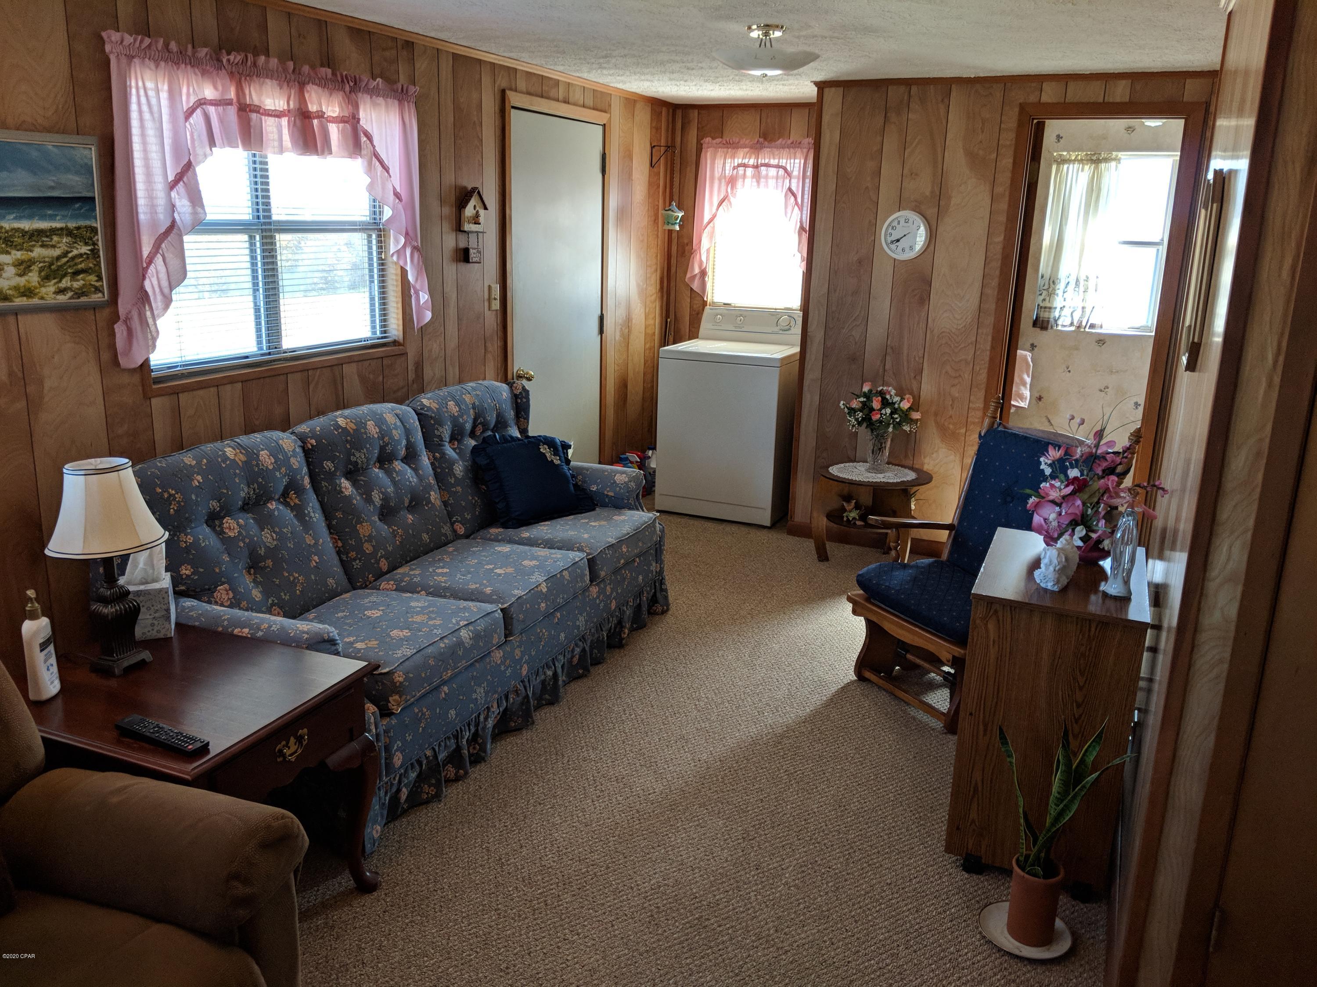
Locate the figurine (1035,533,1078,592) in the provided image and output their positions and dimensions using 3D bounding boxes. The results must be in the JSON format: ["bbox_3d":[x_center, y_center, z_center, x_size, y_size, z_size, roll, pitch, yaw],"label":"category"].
[{"bbox_3d":[0.988,0.160,2.534,0.085,0.135,0.100,-2,16,-14],"label":"figurine"}]

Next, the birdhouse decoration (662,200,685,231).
[{"bbox_3d":[0.072,-1.553,5.742,0.120,0.160,0.120,-13,21,-42],"label":"birdhouse decoration"}]

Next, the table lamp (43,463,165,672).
[{"bbox_3d":[-1.249,0.168,2.337,0.247,0.474,0.247,8,16,21],"label":"table lamp"}]

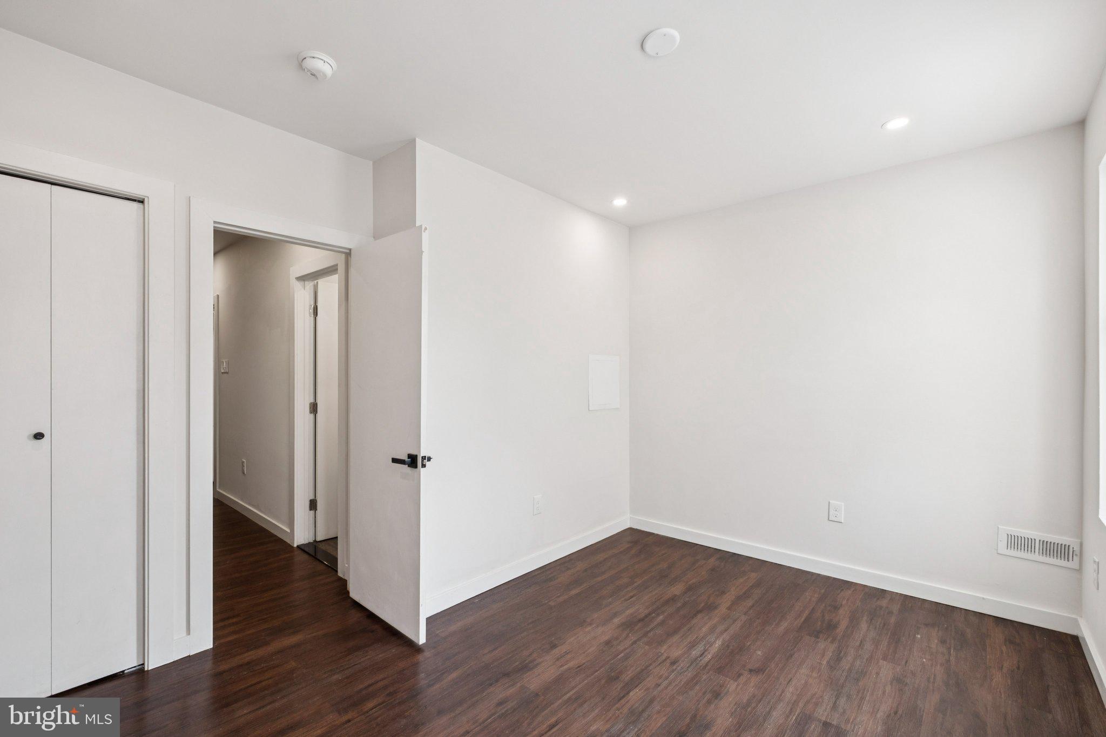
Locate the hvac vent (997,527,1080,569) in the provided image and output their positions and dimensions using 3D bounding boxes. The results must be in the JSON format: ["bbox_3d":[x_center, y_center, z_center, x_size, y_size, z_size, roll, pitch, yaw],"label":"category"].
[{"bbox_3d":[2.504,0.928,2.382,0.294,0.146,0.014,0,0,40],"label":"hvac vent"}]

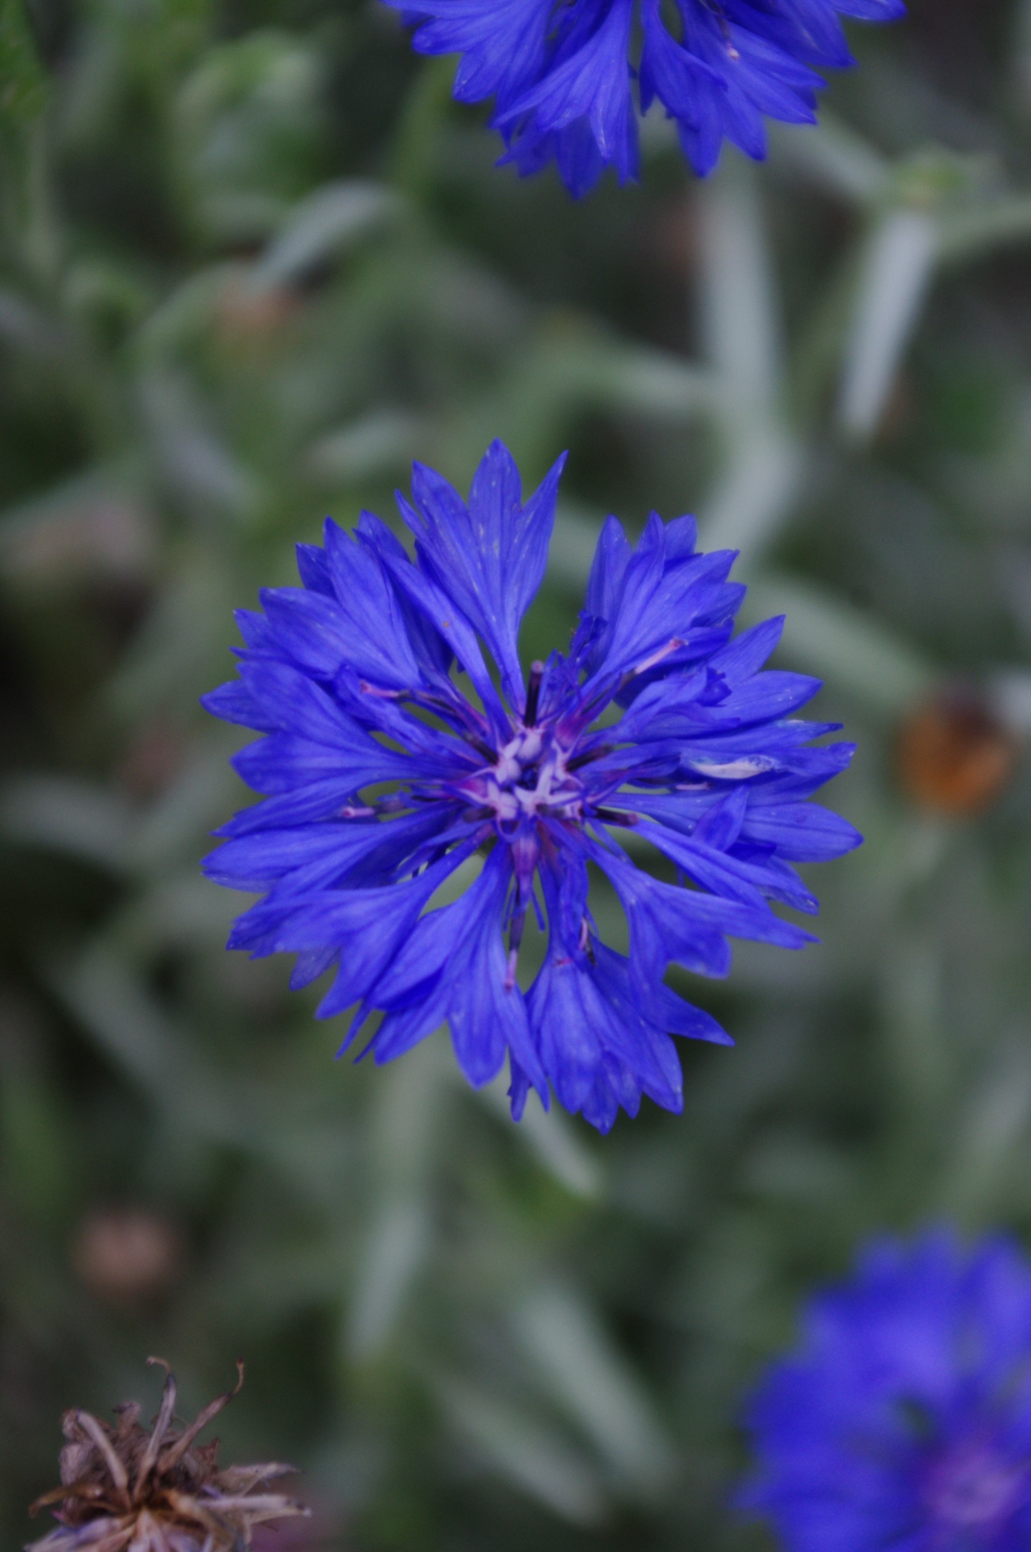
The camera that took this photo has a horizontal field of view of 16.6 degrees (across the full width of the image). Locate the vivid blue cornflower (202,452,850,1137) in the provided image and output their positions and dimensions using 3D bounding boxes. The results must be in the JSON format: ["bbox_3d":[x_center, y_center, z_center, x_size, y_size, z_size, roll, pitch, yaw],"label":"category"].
[{"bbox_3d":[0.001,0.001,0.242,0.044,0.024,0.046,0,78,0],"label":"vivid blue cornflower"}]

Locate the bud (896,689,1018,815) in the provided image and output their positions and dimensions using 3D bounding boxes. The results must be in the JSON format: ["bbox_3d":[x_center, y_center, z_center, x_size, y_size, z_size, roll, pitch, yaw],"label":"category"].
[{"bbox_3d":[0.044,-0.002,0.350,0.012,0.013,0.012,0,55,0],"label":"bud"}]

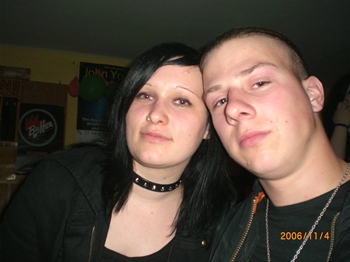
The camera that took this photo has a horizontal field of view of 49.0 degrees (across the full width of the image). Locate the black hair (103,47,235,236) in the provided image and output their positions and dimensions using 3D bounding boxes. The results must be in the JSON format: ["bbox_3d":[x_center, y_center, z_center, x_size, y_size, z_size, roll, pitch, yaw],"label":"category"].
[{"bbox_3d":[-0.006,0.010,0.720,0.240,0.345,0.220,3,-6,10],"label":"black hair"}]

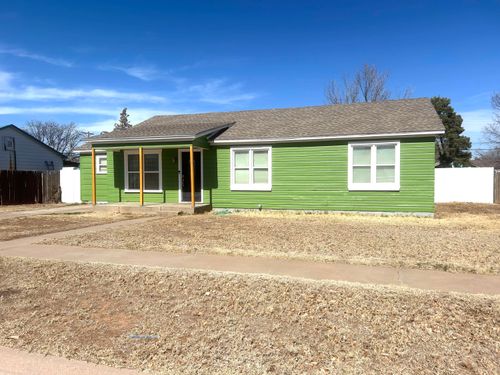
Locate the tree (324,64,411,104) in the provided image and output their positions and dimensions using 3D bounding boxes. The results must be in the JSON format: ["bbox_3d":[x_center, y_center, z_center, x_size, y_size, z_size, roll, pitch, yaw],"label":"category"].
[{"bbox_3d":[10.762,-5.396,34.150,9.000,11.486,9.000,0,2,20],"label":"tree"}]

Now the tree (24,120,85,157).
[{"bbox_3d":[-22.365,-3.688,43.104,8.000,7.972,8.000,0,2,20],"label":"tree"}]

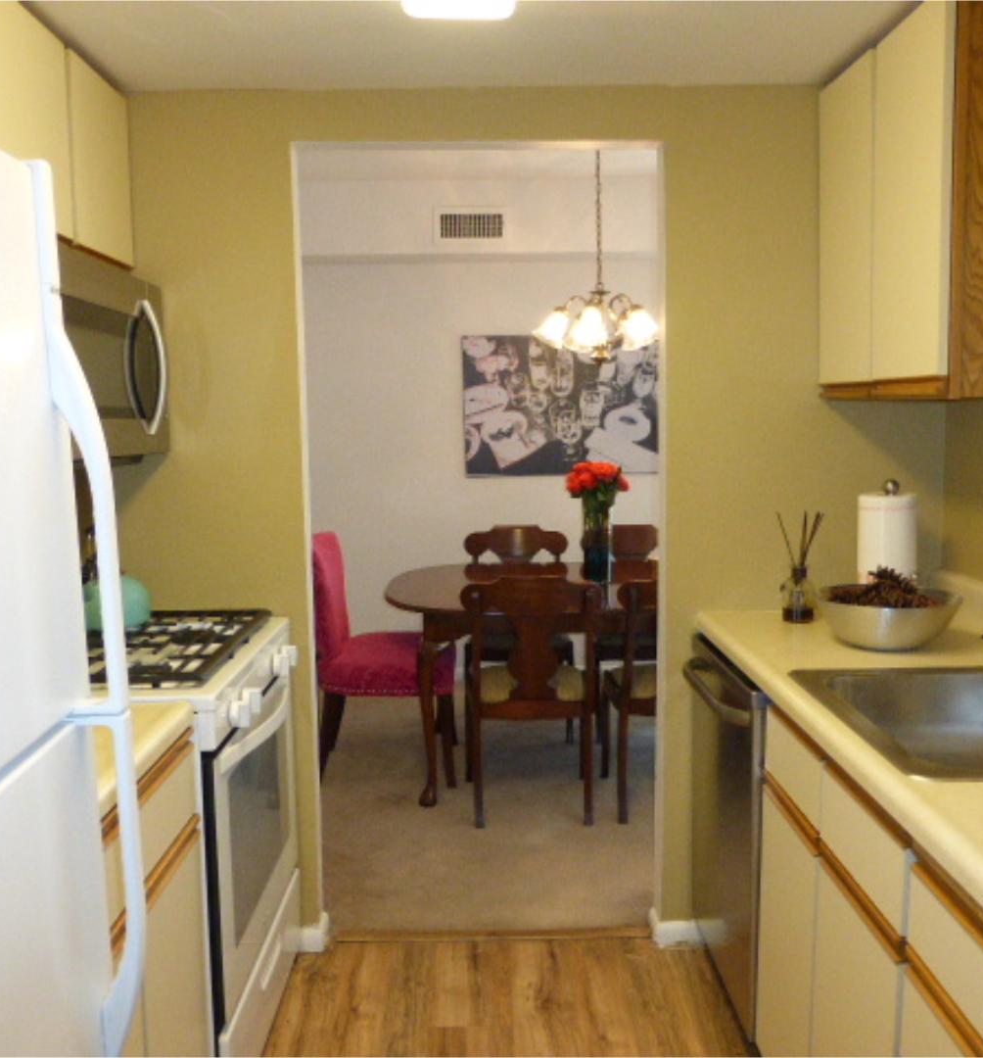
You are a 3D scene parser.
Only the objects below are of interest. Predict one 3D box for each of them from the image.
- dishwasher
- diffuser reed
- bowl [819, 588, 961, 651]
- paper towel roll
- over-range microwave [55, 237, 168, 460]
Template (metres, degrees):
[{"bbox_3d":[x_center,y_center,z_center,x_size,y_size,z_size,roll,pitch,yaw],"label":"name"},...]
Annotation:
[{"bbox_3d":[0.795,0.685,2.354,0.620,0.800,0.605,-1,6,-1],"label":"dishwasher"},{"bbox_3d":[0.755,0.090,2.498,0.115,0.268,0.100,-1,6,-1],"label":"diffuser reed"},{"bbox_3d":[0.873,0.199,2.239,0.291,0.106,0.291,-1,6,0],"label":"bowl"},{"bbox_3d":[0.955,0.060,2.462,0.139,0.330,0.139,-1,6,0],"label":"paper towel roll"},{"bbox_3d":[-0.987,-0.367,2.167,0.405,0.430,0.755,-1,6,-1],"label":"over-range microwave"}]

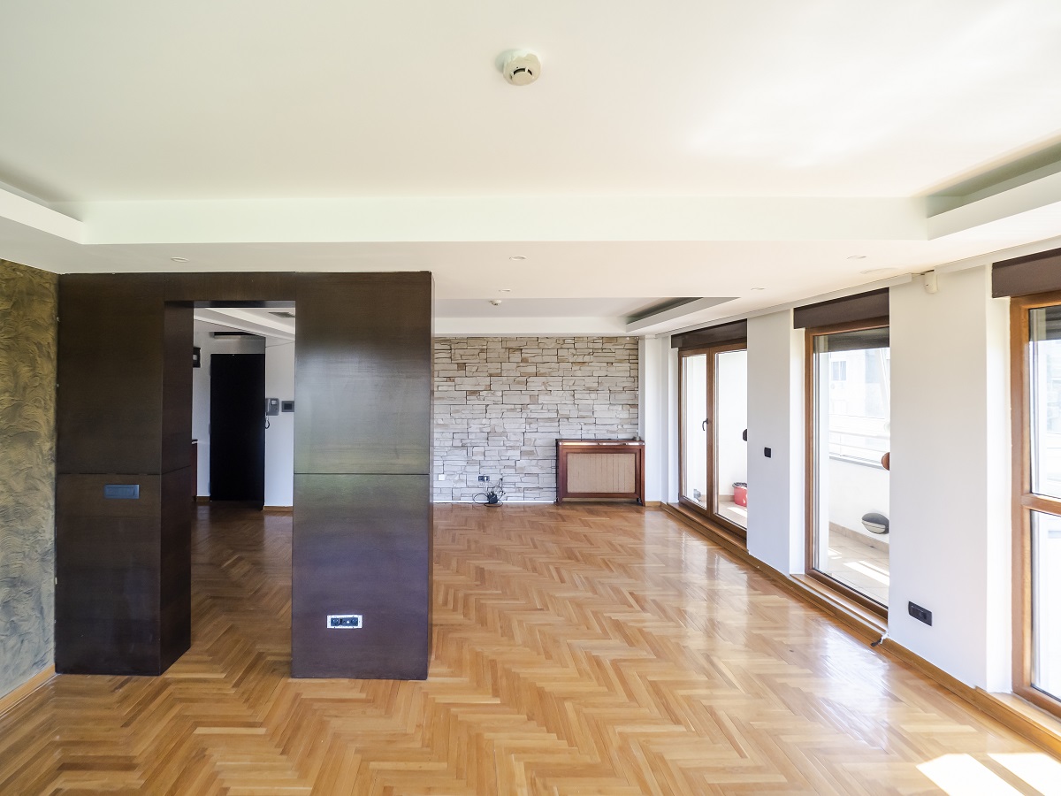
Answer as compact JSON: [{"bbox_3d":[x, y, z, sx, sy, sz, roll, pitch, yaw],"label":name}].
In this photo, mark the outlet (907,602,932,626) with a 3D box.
[{"bbox_3d":[2.247,1.244,2.479,0.012,0.077,0.125,0,2,-8],"label":"outlet"}]

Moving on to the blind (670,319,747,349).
[{"bbox_3d":[2.001,-0.704,4.805,0.100,0.168,1.578,0,2,-8],"label":"blind"}]

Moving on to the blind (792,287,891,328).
[{"bbox_3d":[2.253,-0.633,3.087,0.100,0.168,0.827,0,2,-8],"label":"blind"}]

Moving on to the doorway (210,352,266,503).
[{"bbox_3d":[-4.113,0.416,6.079,0.819,2.087,0.080,0,2,-2],"label":"doorway"}]

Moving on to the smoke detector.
[{"bbox_3d":[-0.022,-0.833,1.085,0.098,0.038,0.098,0,2,0],"label":"smoke detector"}]

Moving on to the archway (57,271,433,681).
[{"bbox_3d":[-1.598,0.444,2.531,2.063,2.279,0.250,0,2,-1],"label":"archway"}]

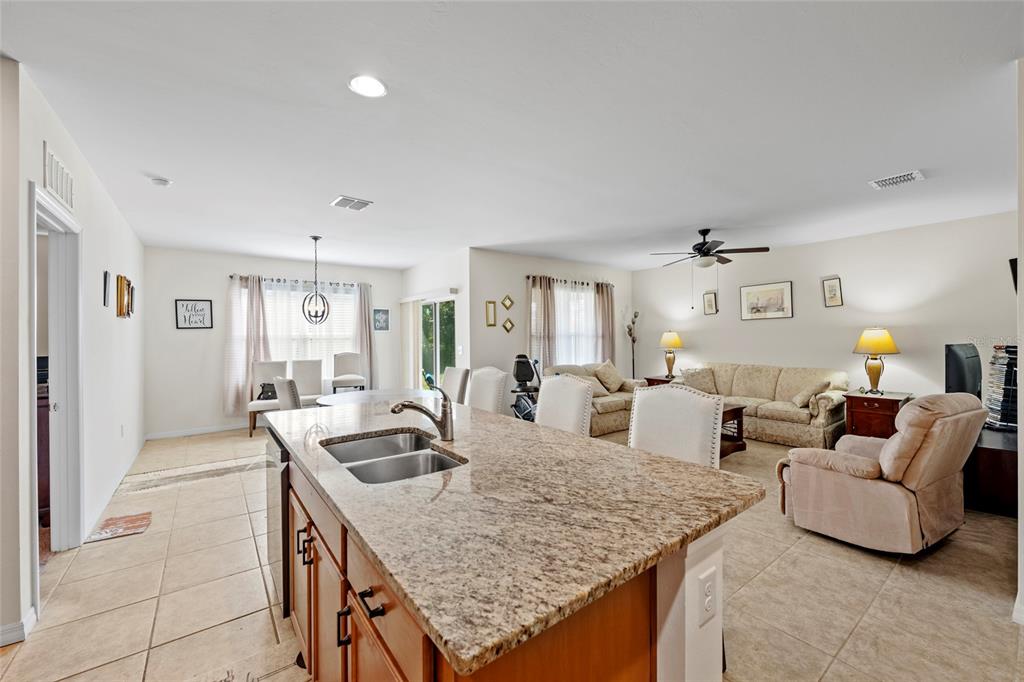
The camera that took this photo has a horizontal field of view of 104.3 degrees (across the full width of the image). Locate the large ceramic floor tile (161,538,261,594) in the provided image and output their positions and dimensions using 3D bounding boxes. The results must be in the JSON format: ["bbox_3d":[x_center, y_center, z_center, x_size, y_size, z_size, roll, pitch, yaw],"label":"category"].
[{"bbox_3d":[-1.846,1.371,2.457,0.455,0.010,0.457,-1,1,-37],"label":"large ceramic floor tile"}]

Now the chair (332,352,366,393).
[{"bbox_3d":[-2.604,0.772,6.390,0.500,1.130,0.580,0,0,-27],"label":"chair"}]

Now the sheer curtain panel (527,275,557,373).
[{"bbox_3d":[0.467,0.066,6.135,0.570,2.090,0.120,-1,1,-37],"label":"sheer curtain panel"}]

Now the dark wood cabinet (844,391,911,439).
[{"bbox_3d":[4.221,0.977,4.583,0.590,0.685,0.510,0,0,-37],"label":"dark wood cabinet"}]

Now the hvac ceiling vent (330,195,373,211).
[{"bbox_3d":[-1.512,-1.279,3.751,0.300,0.025,0.320,0,0,-37],"label":"hvac ceiling vent"}]

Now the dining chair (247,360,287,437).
[{"bbox_3d":[-3.590,0.833,5.896,0.480,1.000,0.600,-1,1,-33],"label":"dining chair"}]

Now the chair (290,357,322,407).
[{"bbox_3d":[-3.254,0.849,6.351,0.460,1.030,0.620,0,0,-32],"label":"chair"}]

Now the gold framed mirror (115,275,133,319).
[{"bbox_3d":[-3.897,-0.430,4.007,0.035,0.410,0.500,0,0,-37],"label":"gold framed mirror"}]

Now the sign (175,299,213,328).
[{"bbox_3d":[-4.515,-0.380,5.671,0.410,0.410,0.025,-1,1,-37],"label":"sign"}]

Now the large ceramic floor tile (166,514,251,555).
[{"bbox_3d":[-2.122,1.367,2.818,0.457,0.012,0.457,0,0,-38],"label":"large ceramic floor tile"}]

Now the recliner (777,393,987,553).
[{"bbox_3d":[2.584,0.849,2.831,0.920,0.980,0.900,0,0,-32],"label":"recliner"}]

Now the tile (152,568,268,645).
[{"bbox_3d":[-1.562,1.365,2.081,0.457,0.012,0.457,0,0,-38],"label":"tile"}]

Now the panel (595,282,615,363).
[{"bbox_3d":[1.653,0.050,7.044,0.510,2.120,0.100,0,0,-37],"label":"panel"}]

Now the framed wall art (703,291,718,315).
[{"bbox_3d":[3.158,-0.587,6.339,0.025,0.345,0.190,-1,1,-37],"label":"framed wall art"}]

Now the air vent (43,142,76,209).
[{"bbox_3d":[-2.597,-0.920,2.294,0.020,0.250,0.580,0,0,-38],"label":"air vent"}]

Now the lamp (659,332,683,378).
[{"bbox_3d":[2.760,0.244,6.943,0.385,0.810,0.385,0,0,-38],"label":"lamp"}]

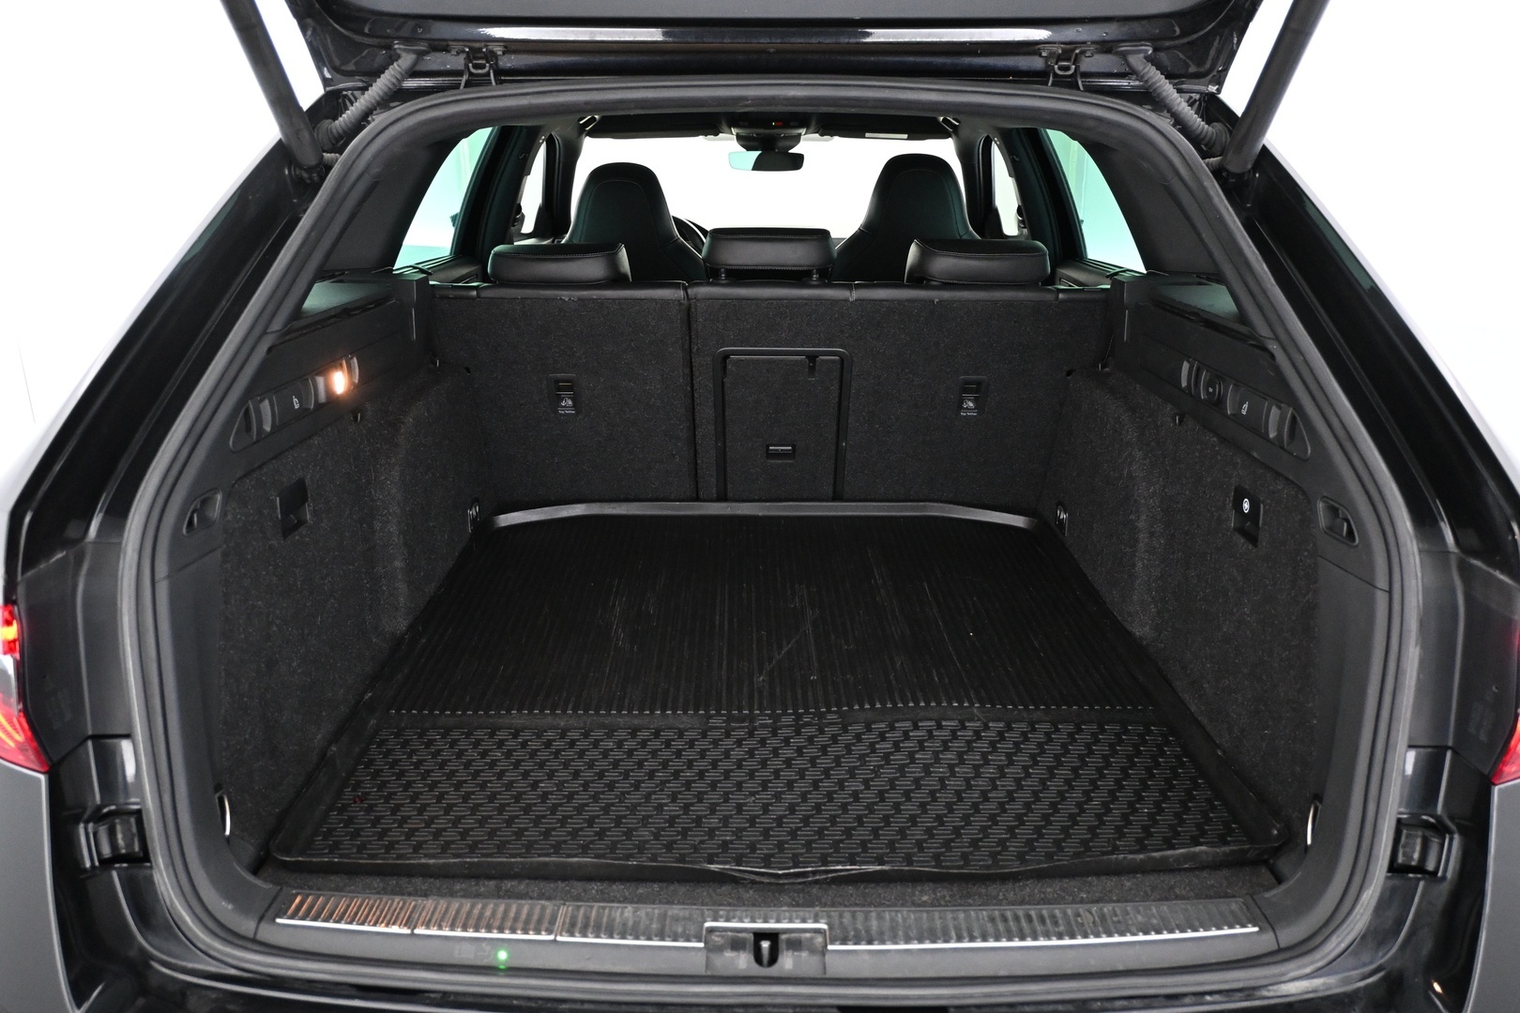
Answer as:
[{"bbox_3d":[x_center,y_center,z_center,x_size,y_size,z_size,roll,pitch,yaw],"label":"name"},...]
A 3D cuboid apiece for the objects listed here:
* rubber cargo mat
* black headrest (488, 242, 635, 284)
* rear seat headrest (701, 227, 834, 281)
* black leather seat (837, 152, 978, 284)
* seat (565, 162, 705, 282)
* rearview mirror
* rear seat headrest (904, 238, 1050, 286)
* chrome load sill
[{"bbox_3d":[0.016,0.172,1.716,1.010,0.040,1.120,0,18,-1],"label":"rubber cargo mat"},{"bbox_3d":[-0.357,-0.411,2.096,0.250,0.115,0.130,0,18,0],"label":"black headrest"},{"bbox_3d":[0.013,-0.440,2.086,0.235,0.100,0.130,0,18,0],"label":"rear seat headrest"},{"bbox_3d":[0.393,-0.529,3.466,0.540,0.960,0.800,0,18,0],"label":"black leather seat"},{"bbox_3d":[-0.345,-0.515,3.471,0.540,0.960,0.800,0,18,0],"label":"seat"},{"bbox_3d":[0.020,-1.070,3.660,0.240,0.067,0.045,4,18,12],"label":"rearview mirror"},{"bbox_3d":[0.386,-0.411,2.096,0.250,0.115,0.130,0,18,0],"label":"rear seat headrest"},{"bbox_3d":[0.007,0.406,1.112,0.930,0.045,0.100,0,18,0],"label":"chrome load sill"}]

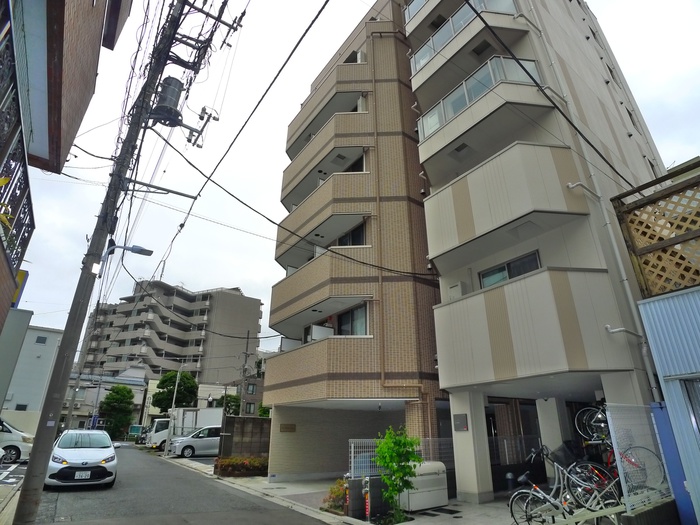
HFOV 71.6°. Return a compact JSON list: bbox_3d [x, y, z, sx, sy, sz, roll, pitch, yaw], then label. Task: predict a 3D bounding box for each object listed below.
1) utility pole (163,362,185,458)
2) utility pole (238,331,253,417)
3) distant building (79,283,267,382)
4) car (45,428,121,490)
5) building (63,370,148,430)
[{"bbox_3d":[-9.716,8.053,26.875,0.400,5.000,0.300,11,-23,-25],"label":"utility pole"},{"bbox_3d":[-8.751,10.518,40.284,0.900,9.800,0.500,11,-23,-25],"label":"utility pole"},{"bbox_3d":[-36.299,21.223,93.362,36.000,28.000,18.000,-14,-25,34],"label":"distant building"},{"bbox_3d":[-7.720,5.620,13.900,1.700,1.490,4.050,12,-23,-28],"label":"car"},{"bbox_3d":[-23.255,13.585,45.783,7.500,7.200,6.000,12,-24,-29],"label":"building"}]

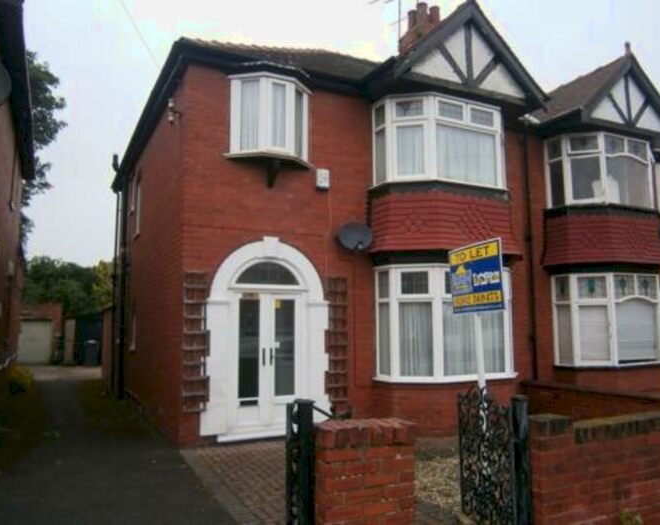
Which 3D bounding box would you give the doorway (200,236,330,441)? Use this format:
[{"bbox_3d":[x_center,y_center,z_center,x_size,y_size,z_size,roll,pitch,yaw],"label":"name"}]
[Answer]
[{"bbox_3d":[-0.828,1.009,7.392,1.904,2.744,0.280,3,-6,-27],"label":"doorway"}]

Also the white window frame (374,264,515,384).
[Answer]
[{"bbox_3d":[1.953,0.980,8.361,2.436,1.712,0.854,3,-6,-27],"label":"white window frame"}]

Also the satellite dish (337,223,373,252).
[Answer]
[{"bbox_3d":[0.379,-0.372,7.815,0.530,0.440,0.300,1,-6,-13],"label":"satellite dish"}]

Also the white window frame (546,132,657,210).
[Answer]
[{"bbox_3d":[5.491,-1.711,10.473,2.359,1.351,0.840,3,-6,-27],"label":"white window frame"}]

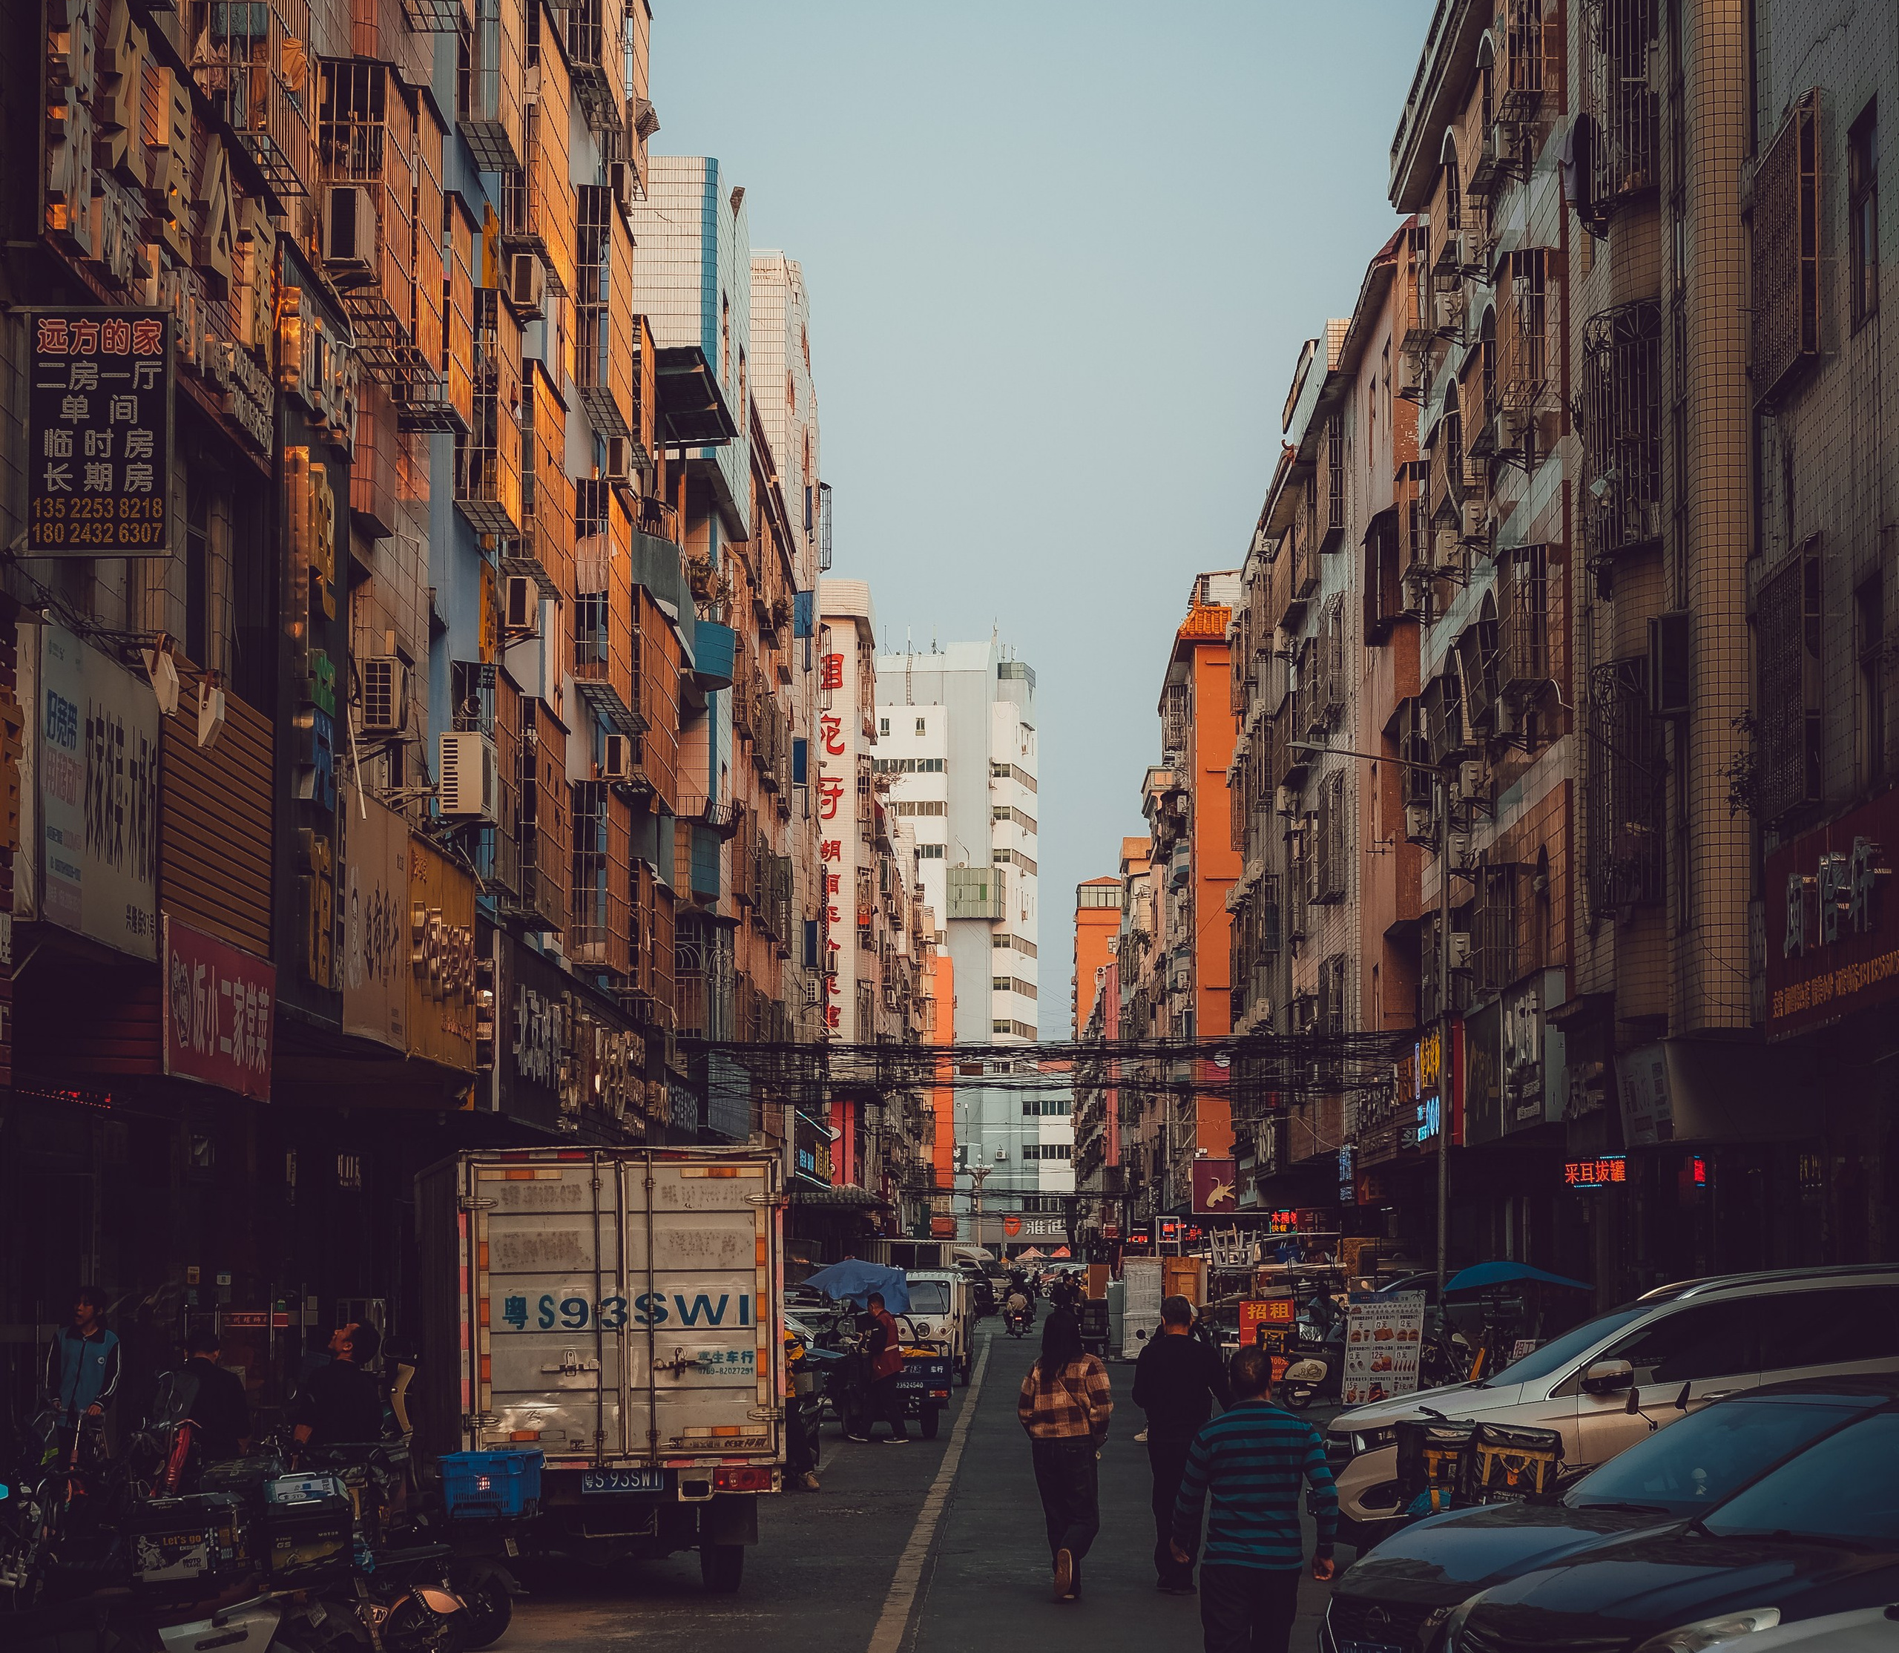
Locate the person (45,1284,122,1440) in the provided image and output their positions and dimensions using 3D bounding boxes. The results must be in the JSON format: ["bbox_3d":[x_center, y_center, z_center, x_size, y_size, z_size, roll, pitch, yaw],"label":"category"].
[{"bbox_3d":[-4.963,3.477,23.968,0.440,1.640,0.330,0,-6,2],"label":"person"}]

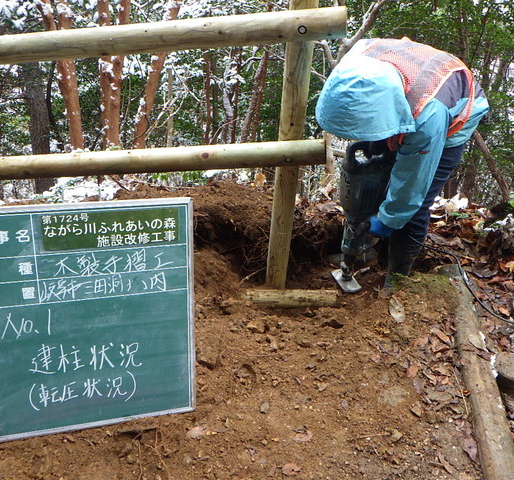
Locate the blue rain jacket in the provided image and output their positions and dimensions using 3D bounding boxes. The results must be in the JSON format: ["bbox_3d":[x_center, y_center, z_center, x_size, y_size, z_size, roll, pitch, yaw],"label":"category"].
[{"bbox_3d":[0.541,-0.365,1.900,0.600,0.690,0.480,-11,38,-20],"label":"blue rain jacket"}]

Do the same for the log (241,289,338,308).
[{"bbox_3d":[0.137,0.248,2.180,0.395,0.080,0.080,1,35,-1],"label":"log"}]

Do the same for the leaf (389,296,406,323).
[{"bbox_3d":[0.542,0.259,1.978,0.062,0.015,0.116,-5,50,-8],"label":"leaf"}]

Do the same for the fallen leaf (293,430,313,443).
[{"bbox_3d":[0.124,0.521,1.381,0.058,0.010,0.032,-9,37,-17],"label":"fallen leaf"}]

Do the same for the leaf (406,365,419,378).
[{"bbox_3d":[0.485,0.407,1.612,0.034,0.010,0.057,26,41,28],"label":"leaf"}]

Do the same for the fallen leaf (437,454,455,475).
[{"bbox_3d":[0.491,0.575,1.338,0.029,0.012,0.061,-10,38,-19],"label":"fallen leaf"}]

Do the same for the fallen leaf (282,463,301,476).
[{"bbox_3d":[0.089,0.575,1.303,0.051,0.010,0.032,1,35,-3],"label":"fallen leaf"}]

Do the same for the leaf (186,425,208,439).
[{"bbox_3d":[-0.158,0.507,1.374,0.058,0.010,0.029,-10,37,-18],"label":"leaf"}]

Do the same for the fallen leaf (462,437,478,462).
[{"bbox_3d":[0.571,0.553,1.377,0.043,0.012,0.075,2,35,-3],"label":"fallen leaf"}]

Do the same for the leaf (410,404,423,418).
[{"bbox_3d":[0.456,0.481,1.468,0.041,0.012,0.045,-19,41,-29],"label":"leaf"}]

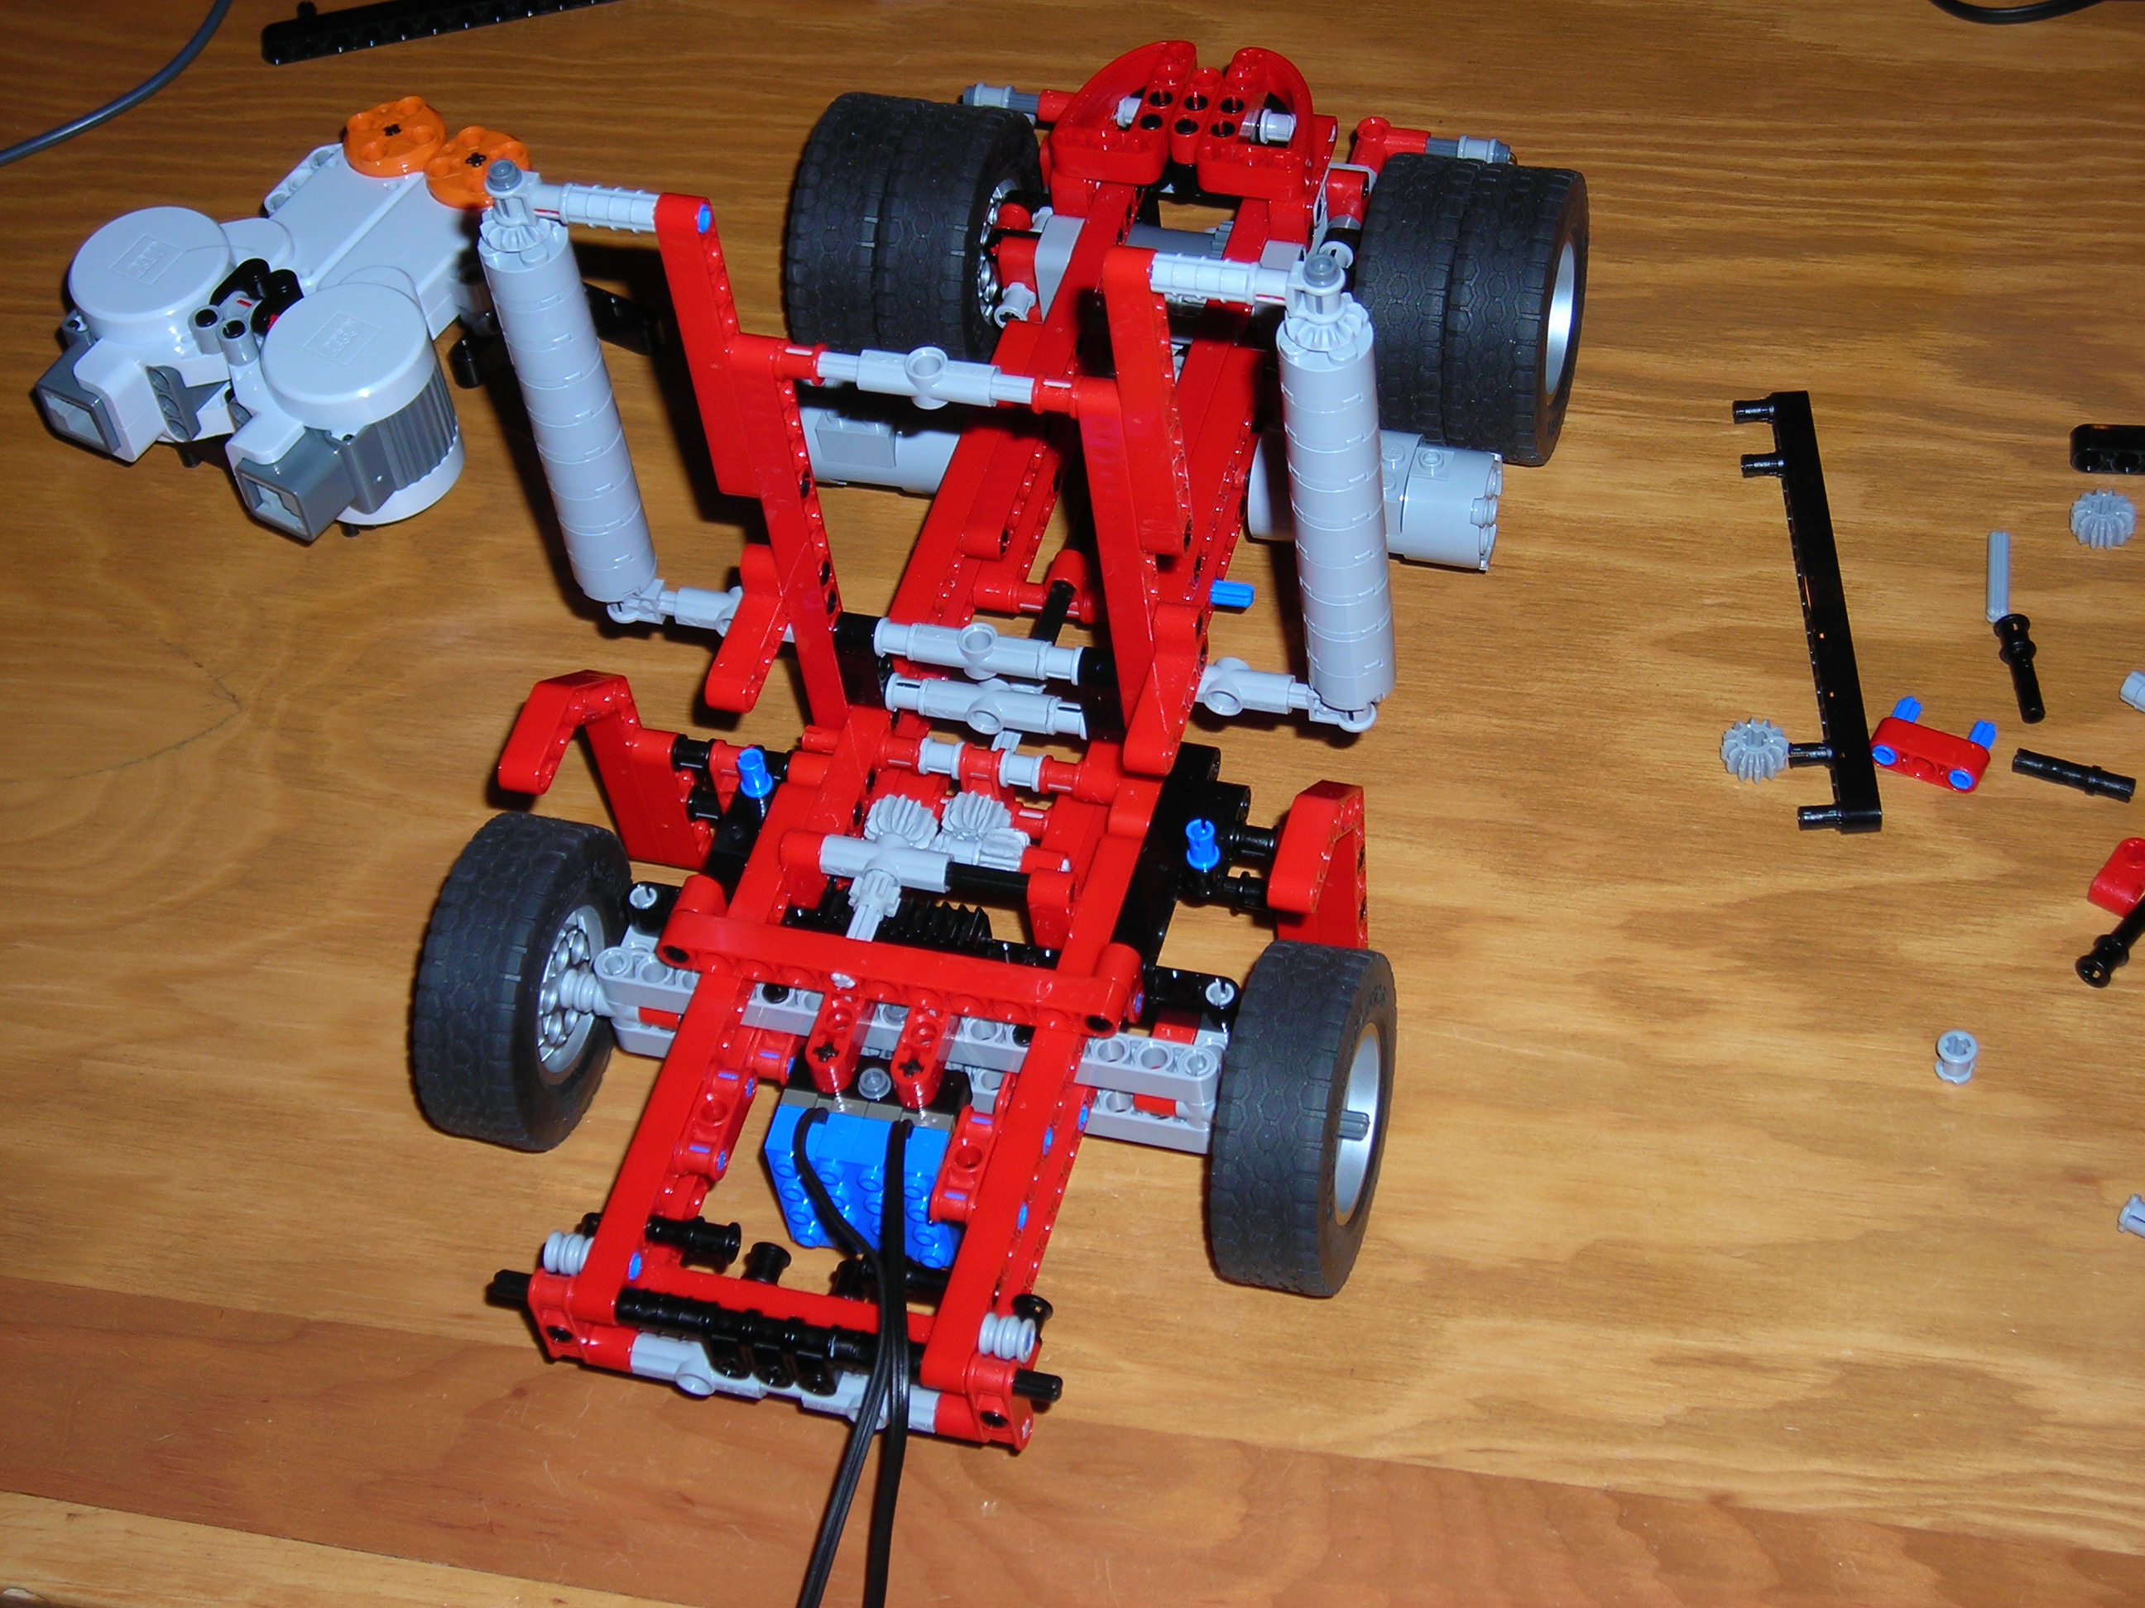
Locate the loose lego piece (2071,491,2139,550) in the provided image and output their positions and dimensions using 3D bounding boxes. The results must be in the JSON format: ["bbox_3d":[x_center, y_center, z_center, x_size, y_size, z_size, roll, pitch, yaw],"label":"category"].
[{"bbox_3d":[0.213,-0.059,0.833,0.014,0.008,0.014,8,52,15],"label":"loose lego piece"}]

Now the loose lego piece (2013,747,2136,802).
[{"bbox_3d":[0.197,-0.005,0.792,0.024,0.006,0.006,18,55,21],"label":"loose lego piece"}]

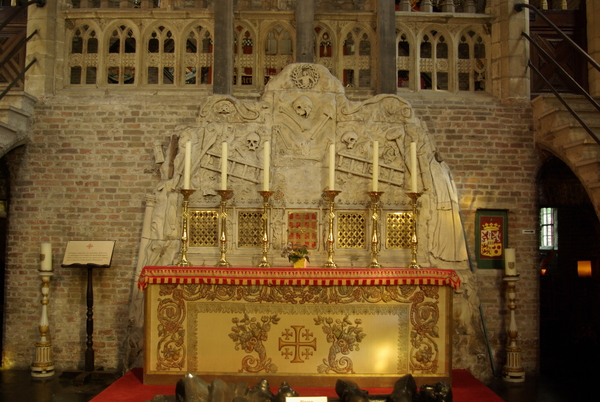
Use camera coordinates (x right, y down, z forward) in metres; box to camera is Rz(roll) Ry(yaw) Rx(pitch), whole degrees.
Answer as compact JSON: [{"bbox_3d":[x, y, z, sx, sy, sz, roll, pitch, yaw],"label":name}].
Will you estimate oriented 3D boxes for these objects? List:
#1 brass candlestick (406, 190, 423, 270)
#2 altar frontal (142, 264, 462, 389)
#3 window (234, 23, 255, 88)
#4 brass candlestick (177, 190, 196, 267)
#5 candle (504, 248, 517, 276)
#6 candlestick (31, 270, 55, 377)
[{"bbox_3d":[1.090,0.281,5.717,0.160,0.718,0.160,1,-5,0],"label":"brass candlestick"},{"bbox_3d":[-0.004,1.129,5.595,2.783,1.008,0.760,1,-5,0],"label":"altar frontal"},{"bbox_3d":[-0.655,-1.546,6.401,0.341,0.687,0.180,1,-5,0],"label":"window"},{"bbox_3d":[-1.093,0.259,5.759,0.155,0.752,0.155,1,-4,2],"label":"brass candlestick"},{"bbox_3d":[2.119,0.618,6.030,0.113,0.270,0.113,1,-5,0],"label":"candle"},{"bbox_3d":[-2.629,1.245,6.149,0.243,1.061,0.243,1,-5,0],"label":"candlestick"}]

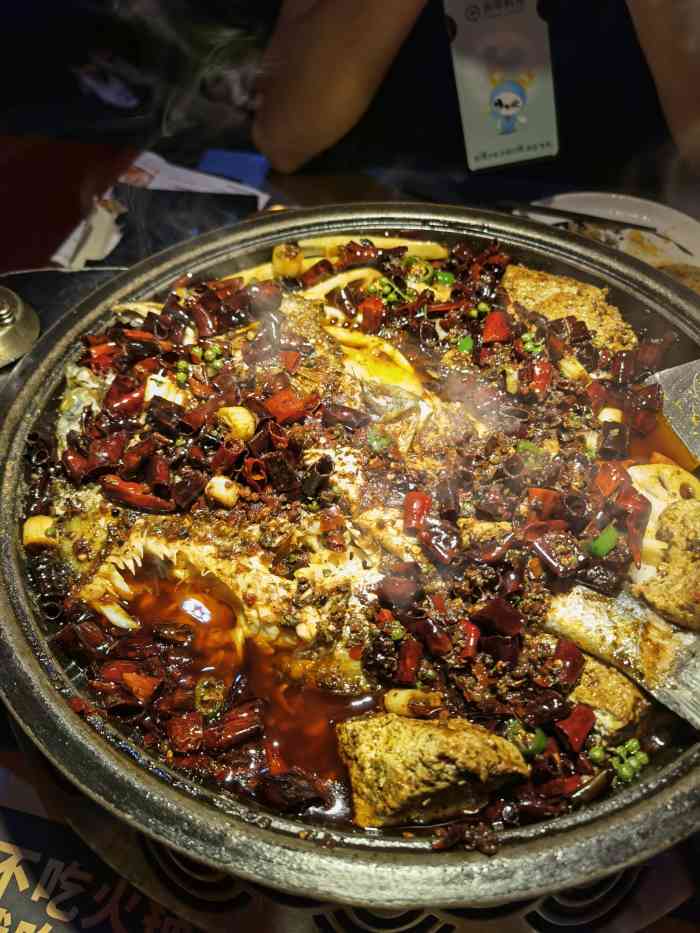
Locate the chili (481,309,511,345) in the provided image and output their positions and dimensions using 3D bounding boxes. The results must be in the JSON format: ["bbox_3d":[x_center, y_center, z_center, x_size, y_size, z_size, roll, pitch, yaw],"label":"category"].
[{"bbox_3d":[0.088,-0.084,0.437,0.015,0.011,0.017,9,52,8],"label":"chili"}]

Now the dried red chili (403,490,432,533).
[{"bbox_3d":[0.032,0.021,0.348,0.013,0.011,0.017,5,52,5],"label":"dried red chili"}]

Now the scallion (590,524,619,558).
[{"bbox_3d":[0.120,0.035,0.342,0.009,0.005,0.015,36,60,26],"label":"scallion"}]

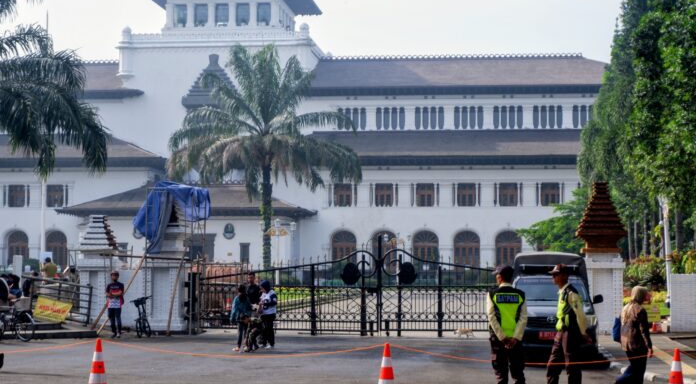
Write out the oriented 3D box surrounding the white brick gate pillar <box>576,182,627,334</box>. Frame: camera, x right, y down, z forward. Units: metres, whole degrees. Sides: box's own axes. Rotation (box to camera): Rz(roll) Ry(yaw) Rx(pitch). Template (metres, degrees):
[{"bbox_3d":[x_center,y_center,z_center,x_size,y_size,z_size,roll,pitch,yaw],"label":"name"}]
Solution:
[{"bbox_3d":[6.518,1.710,33.800,1.220,3.880,1.220,0,-4,7],"label":"white brick gate pillar"}]

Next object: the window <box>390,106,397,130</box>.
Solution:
[{"bbox_3d":[4.365,-6.886,123.415,0.600,2.124,0.300,0,-4,7],"label":"window"}]

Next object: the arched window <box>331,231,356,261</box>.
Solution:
[{"bbox_3d":[-0.326,5.215,115.800,2.250,3.500,0.350,0,-4,7],"label":"arched window"}]

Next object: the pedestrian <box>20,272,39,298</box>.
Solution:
[{"bbox_3d":[-8.431,2.820,34.800,0.450,1.400,0.450,2,-4,-26],"label":"pedestrian"}]

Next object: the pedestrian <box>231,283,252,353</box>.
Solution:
[{"bbox_3d":[-2.288,2.688,28.335,0.480,1.385,0.380,-2,-5,37],"label":"pedestrian"}]

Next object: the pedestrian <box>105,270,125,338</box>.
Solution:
[{"bbox_3d":[-5.913,2.845,33.368,0.500,1.672,0.340,1,-4,-6],"label":"pedestrian"}]

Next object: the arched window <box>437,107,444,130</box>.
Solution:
[{"bbox_3d":[8.588,-6.738,121.000,0.560,2.080,0.250,0,-4,7],"label":"arched window"}]

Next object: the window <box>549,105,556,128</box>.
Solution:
[{"bbox_3d":[18.910,-6.928,121.681,0.600,2.168,0.300,0,-4,7],"label":"window"}]

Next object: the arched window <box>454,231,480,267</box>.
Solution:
[{"bbox_3d":[11.090,5.290,122.000,2.400,3.400,0.350,0,-4,7],"label":"arched window"}]

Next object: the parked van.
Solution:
[{"bbox_3d":[3.985,2.225,25.888,1.750,2.070,4.800,0,-4,8],"label":"parked van"}]

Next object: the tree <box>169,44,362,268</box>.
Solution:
[{"bbox_3d":[-4.462,-0.937,72.367,10.500,14.180,10.500,0,-4,7],"label":"tree"}]

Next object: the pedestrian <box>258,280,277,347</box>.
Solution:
[{"bbox_3d":[-1.760,2.672,28.750,0.350,1.480,0.440,2,-4,-25],"label":"pedestrian"}]

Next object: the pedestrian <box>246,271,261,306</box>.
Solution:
[{"bbox_3d":[-2.182,2.682,30.292,0.460,1.660,0.320,-1,-4,23],"label":"pedestrian"}]

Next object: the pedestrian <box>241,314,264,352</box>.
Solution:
[{"bbox_3d":[-2.053,2.971,27.971,0.600,0.800,0.500,3,-5,-41],"label":"pedestrian"}]

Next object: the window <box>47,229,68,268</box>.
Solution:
[{"bbox_3d":[-26.445,5.225,119.465,2.100,3.451,0.400,0,-4,7],"label":"window"}]

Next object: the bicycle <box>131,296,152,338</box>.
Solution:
[{"bbox_3d":[-5.288,3.192,33.667,0.570,1.050,1.500,0,-4,5],"label":"bicycle"}]

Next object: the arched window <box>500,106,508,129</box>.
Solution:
[{"bbox_3d":[14.312,-6.799,120.300,0.560,2.080,0.250,0,-4,7],"label":"arched window"}]

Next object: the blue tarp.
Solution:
[{"bbox_3d":[-4.726,0.683,35.200,1.900,1.950,1.500,0,-4,7],"label":"blue tarp"}]

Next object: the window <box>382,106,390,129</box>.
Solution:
[{"bbox_3d":[3.851,-7.228,129.800,0.560,2.200,0.250,0,-4,7],"label":"window"}]

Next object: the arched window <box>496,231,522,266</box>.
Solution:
[{"bbox_3d":[13.974,5.138,114.100,2.250,3.500,0.350,0,-4,7],"label":"arched window"}]

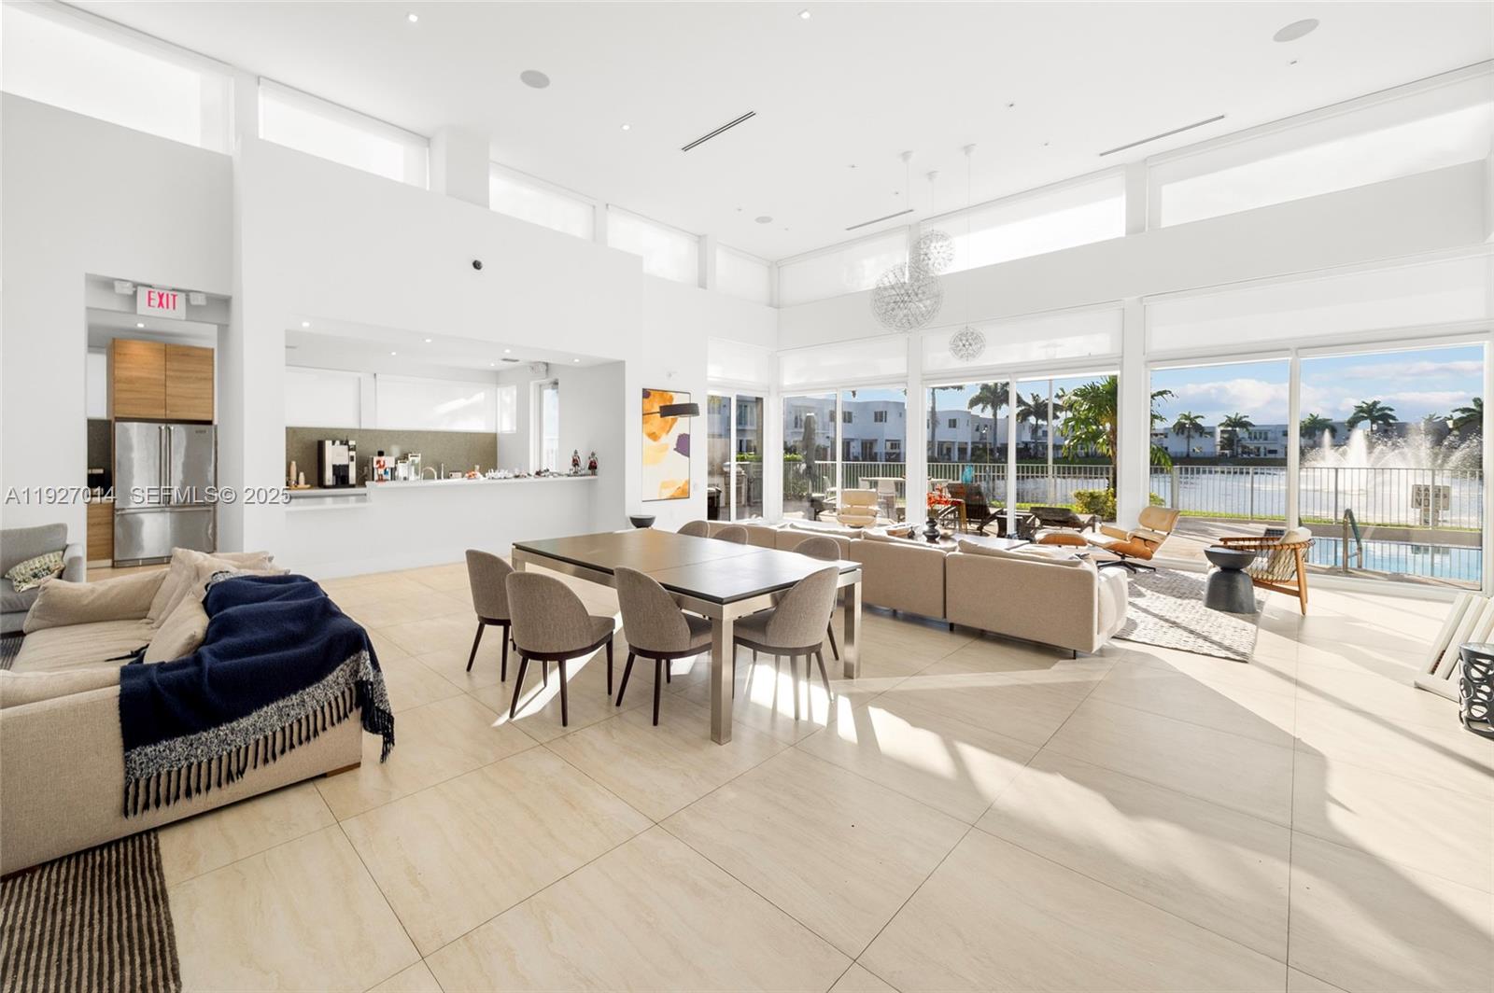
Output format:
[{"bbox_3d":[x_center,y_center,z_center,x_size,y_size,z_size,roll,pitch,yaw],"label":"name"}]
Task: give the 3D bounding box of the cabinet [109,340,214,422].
[{"bbox_3d":[-7.811,-1.480,7.779,0.640,0.980,0.930,3,4,43],"label":"cabinet"}]

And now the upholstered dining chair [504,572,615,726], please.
[{"bbox_3d":[-1.102,0.828,3.438,0.510,0.810,0.550,1,4,16],"label":"upholstered dining chair"}]

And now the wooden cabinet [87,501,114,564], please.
[{"bbox_3d":[-8.520,0.472,7.428,0.620,0.900,0.550,4,6,42],"label":"wooden cabinet"}]

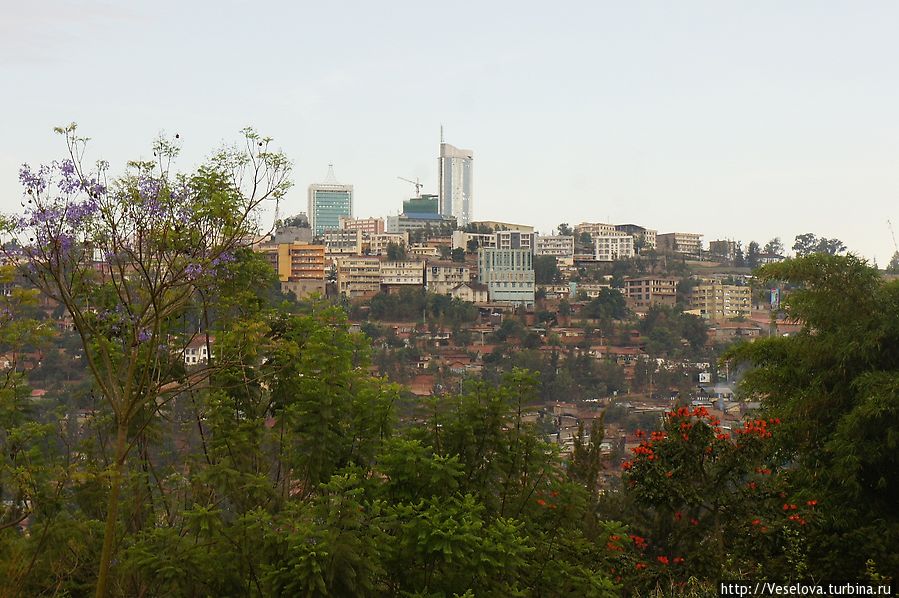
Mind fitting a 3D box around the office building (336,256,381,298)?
[{"bbox_3d":[-41.870,-9.890,941.500,19.700,19.200,13.000,0,0,0],"label":"office building"}]

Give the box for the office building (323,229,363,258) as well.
[{"bbox_3d":[-56.790,-29.460,1086.000,19.000,15.800,12.000,0,0,9],"label":"office building"}]

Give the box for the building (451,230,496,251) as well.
[{"bbox_3d":[11.960,-28.160,1020.000,20.000,10.500,11.000,2,-4,-41],"label":"building"}]

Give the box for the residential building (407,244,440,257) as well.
[{"bbox_3d":[-12.710,-24.650,1040.000,16.000,6.000,9.500,0,-2,-3],"label":"residential building"}]

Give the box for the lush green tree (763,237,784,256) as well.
[{"bbox_3d":[229.600,-37.200,1450.000,15.500,15.000,14.500,0,-2,0],"label":"lush green tree"}]

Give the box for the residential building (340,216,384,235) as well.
[{"bbox_3d":[-60.160,-48.750,1415.000,33.000,14.000,12.000,-2,-4,38],"label":"residential building"}]

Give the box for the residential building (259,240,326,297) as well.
[{"bbox_3d":[-70.270,-12.670,910.000,31.000,24.500,15.000,0,-2,-2],"label":"residential building"}]

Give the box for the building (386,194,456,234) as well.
[{"bbox_3d":[-21.620,-65.250,1580.000,48.000,30.000,27.000,1,-2,-20],"label":"building"}]

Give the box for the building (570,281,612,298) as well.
[{"bbox_3d":[66.970,-4.480,965.000,19.500,8.400,10.000,0,0,0],"label":"building"}]

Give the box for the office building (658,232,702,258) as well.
[{"bbox_3d":[141.400,-33.510,1258.000,24.000,14.700,16.000,0,0,-42],"label":"office building"}]

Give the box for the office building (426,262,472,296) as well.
[{"bbox_3d":[-0.460,-9.720,947.000,19.500,15.500,12.000,0,-3,-3],"label":"office building"}]

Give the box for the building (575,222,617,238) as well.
[{"bbox_3d":[85.410,-38.580,1197.000,22.000,12.000,14.000,0,0,-20],"label":"building"}]

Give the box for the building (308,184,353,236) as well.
[{"bbox_3d":[-100.610,-74.820,1730.000,35.000,46.000,20.000,0,-2,-13],"label":"building"}]

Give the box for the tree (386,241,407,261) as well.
[{"bbox_3d":[-23.960,-21.700,925.000,8.800,9.000,8.800,0,-3,0],"label":"tree"}]

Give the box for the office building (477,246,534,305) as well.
[{"bbox_3d":[25.880,-10.220,929.000,25.000,25.200,18.000,0,0,0],"label":"office building"}]

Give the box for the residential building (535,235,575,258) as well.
[{"bbox_3d":[57.780,-28.890,1126.000,21.000,13.100,12.000,0,0,-5],"label":"residential building"}]

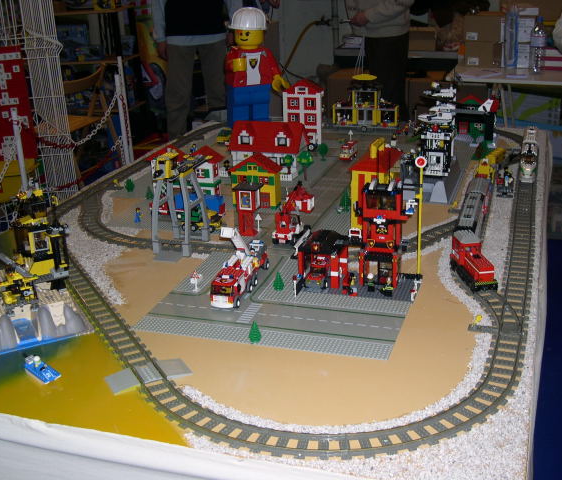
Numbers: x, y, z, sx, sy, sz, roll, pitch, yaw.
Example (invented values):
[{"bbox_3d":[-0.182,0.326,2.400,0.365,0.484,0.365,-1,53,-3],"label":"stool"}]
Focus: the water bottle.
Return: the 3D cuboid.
[{"bbox_3d":[1.482,-1.113,4.433,0.090,0.310,0.090,4,21,18],"label":"water bottle"}]

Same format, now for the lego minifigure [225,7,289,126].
[{"bbox_3d":[-0.105,-0.685,3.153,0.262,0.498,0.185,-8,21,-16],"label":"lego minifigure"}]

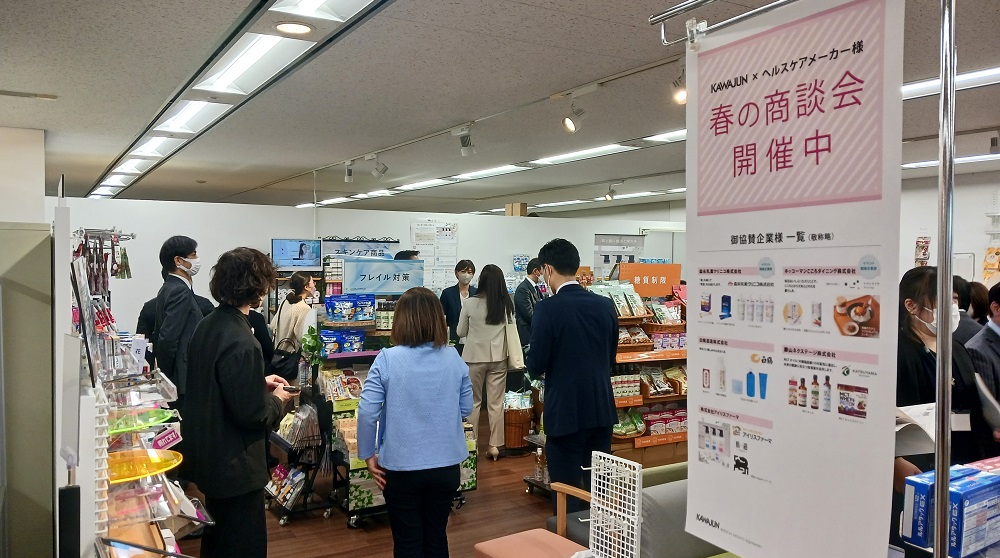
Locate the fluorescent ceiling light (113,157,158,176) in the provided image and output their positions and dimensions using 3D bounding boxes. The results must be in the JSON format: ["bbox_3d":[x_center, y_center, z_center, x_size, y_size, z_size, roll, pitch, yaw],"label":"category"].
[{"bbox_3d":[-3.743,-1.164,7.966,0.300,0.090,1.230,-1,2,-31],"label":"fluorescent ceiling light"}]

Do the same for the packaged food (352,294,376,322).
[{"bbox_3d":[-0.922,0.197,5.330,0.150,0.178,0.060,-1,2,-31],"label":"packaged food"}]

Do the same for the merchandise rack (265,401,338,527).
[{"bbox_3d":[-1.345,1.164,5.191,0.370,0.790,0.480,0,1,-31],"label":"merchandise rack"}]

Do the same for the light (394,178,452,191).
[{"bbox_3d":[-0.922,-1.186,9.608,0.294,0.085,1.242,0,1,-31],"label":"light"}]

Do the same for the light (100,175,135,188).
[{"bbox_3d":[-4.529,-1.196,9.265,0.294,0.085,1.242,0,1,-31],"label":"light"}]

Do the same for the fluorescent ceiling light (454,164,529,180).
[{"bbox_3d":[-0.101,-1.155,8.253,0.294,0.085,1.242,0,1,-31],"label":"fluorescent ceiling light"}]

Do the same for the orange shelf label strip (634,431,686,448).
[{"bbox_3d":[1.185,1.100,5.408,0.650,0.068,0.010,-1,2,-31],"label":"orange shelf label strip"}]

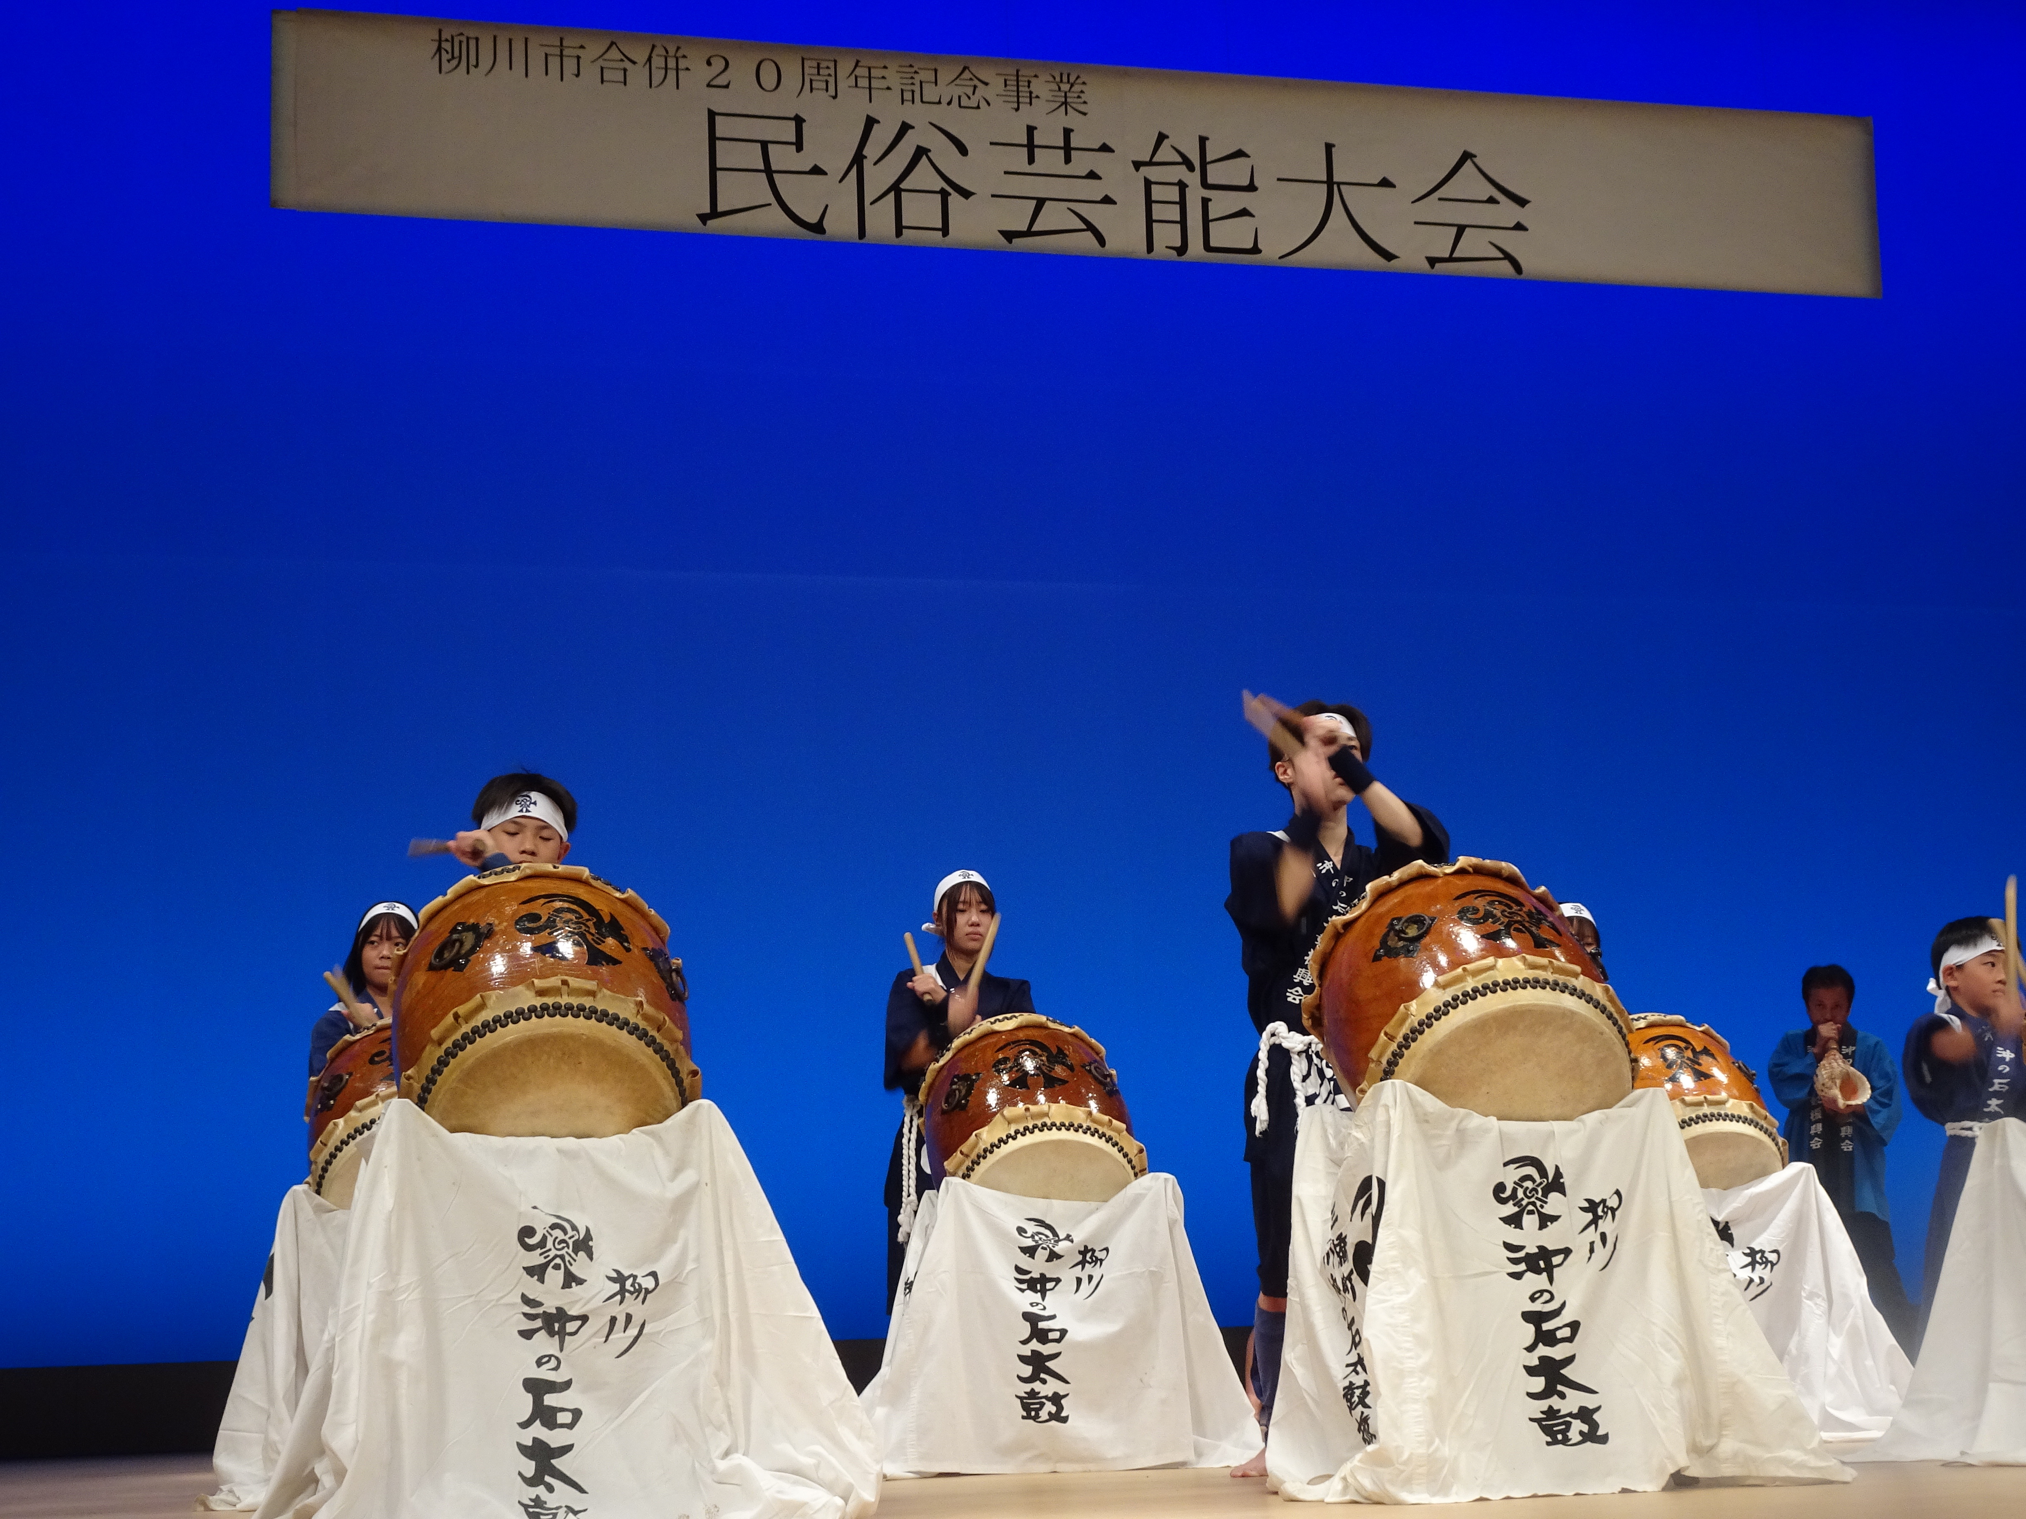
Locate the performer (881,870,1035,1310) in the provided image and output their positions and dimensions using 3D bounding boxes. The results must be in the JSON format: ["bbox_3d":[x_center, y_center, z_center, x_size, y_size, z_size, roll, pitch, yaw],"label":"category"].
[{"bbox_3d":[-0.136,1.094,8.629,0.470,1.610,0.450,0,-11,-10],"label":"performer"}]

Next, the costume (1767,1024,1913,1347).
[{"bbox_3d":[3.024,1.616,11.603,0.510,1.280,0.360,-4,-11,10],"label":"costume"}]

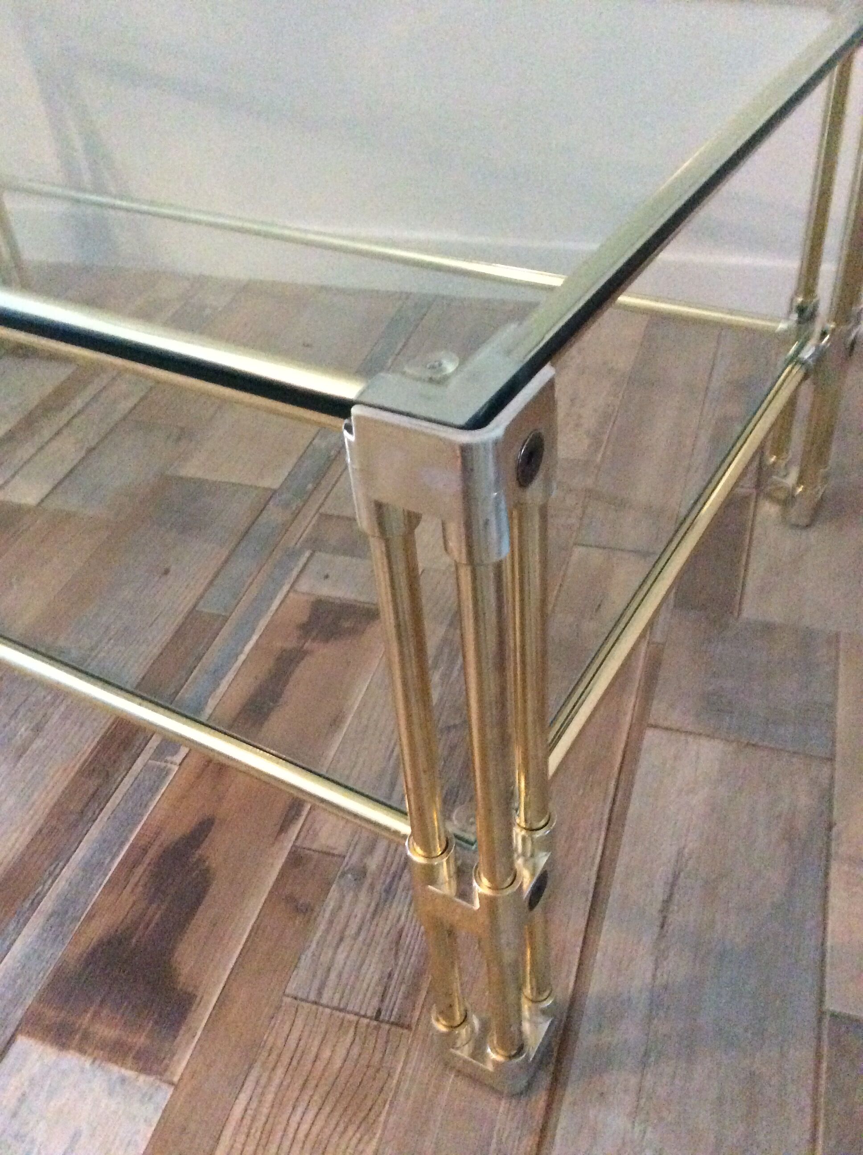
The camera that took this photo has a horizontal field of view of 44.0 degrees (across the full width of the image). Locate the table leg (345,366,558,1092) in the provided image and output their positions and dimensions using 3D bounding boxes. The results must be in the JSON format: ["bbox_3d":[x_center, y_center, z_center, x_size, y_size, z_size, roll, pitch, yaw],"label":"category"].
[{"bbox_3d":[0.021,0.099,0.469,0.055,0.420,0.055,18,46,26],"label":"table leg"}]

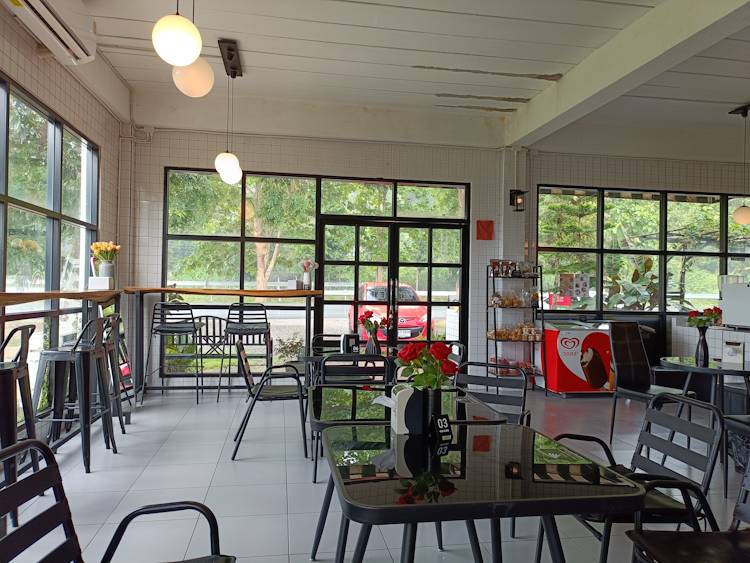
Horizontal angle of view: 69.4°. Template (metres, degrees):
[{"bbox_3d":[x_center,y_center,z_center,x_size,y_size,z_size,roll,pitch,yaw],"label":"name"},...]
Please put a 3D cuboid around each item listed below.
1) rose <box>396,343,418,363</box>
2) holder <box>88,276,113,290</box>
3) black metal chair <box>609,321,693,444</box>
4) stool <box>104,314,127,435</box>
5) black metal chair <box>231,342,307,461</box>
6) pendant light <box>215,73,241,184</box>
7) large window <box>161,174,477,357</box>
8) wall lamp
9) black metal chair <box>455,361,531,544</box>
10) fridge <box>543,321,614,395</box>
[{"bbox_3d":[0.109,0.238,1.815,0.073,0.063,0.073,1,0,-10],"label":"rose"},{"bbox_3d":[-2.291,0.020,4.549,0.162,0.111,0.153,1,-1,-10],"label":"holder"},{"bbox_3d":[2.123,0.782,4.055,0.602,0.956,0.496,1,-1,-13],"label":"black metal chair"},{"bbox_3d":[-2.170,0.745,4.122,0.449,0.949,0.439,1,0,-10],"label":"stool"},{"bbox_3d":[-0.755,0.823,3.934,0.543,0.791,0.507,1,-1,-10],"label":"black metal chair"},{"bbox_3d":[-1.450,-1.568,5.440,0.248,1.145,0.661,1,-1,-10],"label":"pendant light"},{"bbox_3d":[-0.586,-0.038,6.214,3.499,2.326,0.102,1,0,-10],"label":"large window"},{"bbox_3d":[1.742,-0.990,6.622,0.147,0.283,0.224,1,-1,-10],"label":"wall lamp"},{"bbox_3d":[0.542,0.829,2.856,0.507,0.791,0.543,1,-1,23],"label":"black metal chair"},{"bbox_3d":[2.343,0.871,6.272,0.791,0.838,0.625,1,-1,-10],"label":"fridge"}]

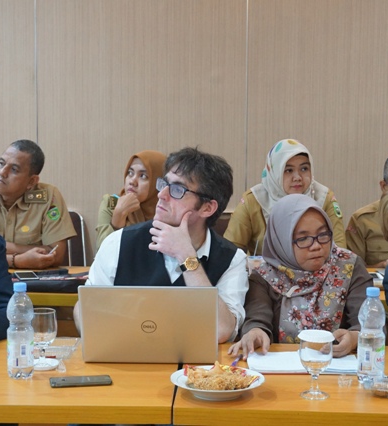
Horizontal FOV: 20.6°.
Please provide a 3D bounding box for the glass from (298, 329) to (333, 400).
[{"bbox_3d":[0.286,0.354,2.515,0.082,0.158,0.082,0,7,0],"label":"glass"}]

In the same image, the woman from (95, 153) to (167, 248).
[{"bbox_3d":[-0.223,0.361,4.371,0.500,1.210,0.740,3,7,18],"label":"woman"}]

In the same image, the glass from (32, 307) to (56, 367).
[{"bbox_3d":[-0.388,0.324,2.770,0.074,0.150,0.074,0,7,0],"label":"glass"}]

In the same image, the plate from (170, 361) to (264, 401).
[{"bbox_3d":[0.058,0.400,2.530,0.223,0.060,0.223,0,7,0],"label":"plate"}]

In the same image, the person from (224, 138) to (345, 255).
[{"bbox_3d":[0.378,0.341,4.338,0.520,1.267,0.740,0,7,0],"label":"person"}]

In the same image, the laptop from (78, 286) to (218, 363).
[{"bbox_3d":[-0.109,0.279,2.846,0.350,0.227,0.327,1,7,2],"label":"laptop"}]

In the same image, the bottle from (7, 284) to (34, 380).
[{"bbox_3d":[-0.427,0.292,2.667,0.067,0.237,0.067,0,7,0],"label":"bottle"}]

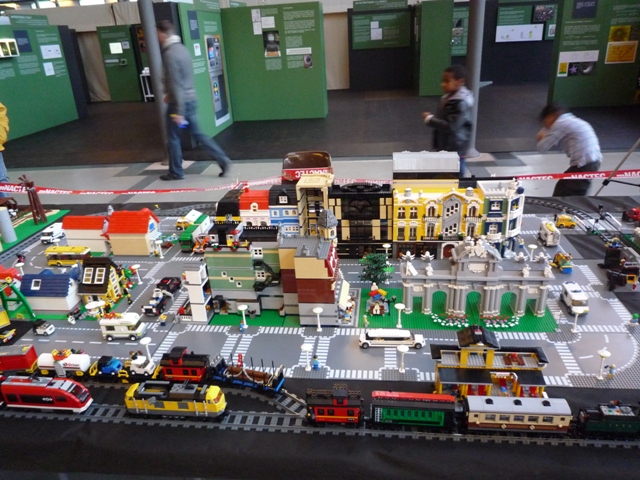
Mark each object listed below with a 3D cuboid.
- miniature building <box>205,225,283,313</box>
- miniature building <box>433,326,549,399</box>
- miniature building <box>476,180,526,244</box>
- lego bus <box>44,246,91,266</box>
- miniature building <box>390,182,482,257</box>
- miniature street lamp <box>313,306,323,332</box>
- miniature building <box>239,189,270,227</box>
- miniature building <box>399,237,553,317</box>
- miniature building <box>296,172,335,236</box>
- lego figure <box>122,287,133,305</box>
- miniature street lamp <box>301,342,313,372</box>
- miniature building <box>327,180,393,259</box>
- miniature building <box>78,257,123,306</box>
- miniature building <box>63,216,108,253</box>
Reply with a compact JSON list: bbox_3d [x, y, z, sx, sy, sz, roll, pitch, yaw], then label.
[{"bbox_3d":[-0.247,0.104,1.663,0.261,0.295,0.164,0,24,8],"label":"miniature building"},{"bbox_3d":[0.423,0.325,1.176,0.262,0.206,0.118,0,24,6],"label":"miniature building"},{"bbox_3d":[0.770,-0.096,1.998,0.187,0.288,0.222,0,24,6],"label":"miniature building"},{"bbox_3d":[-1.127,0.077,2.082,0.190,0.070,0.064,1,24,9],"label":"lego bus"},{"bbox_3d":[0.500,-0.095,1.988,0.368,0.304,0.194,0,24,8],"label":"miniature building"},{"bbox_3d":[-0.002,0.265,1.523,0.033,0.083,0.033,0,24,8],"label":"miniature street lamp"},{"bbox_3d":[-0.268,-0.077,2.075,0.126,0.282,0.145,0,24,6],"label":"miniature building"},{"bbox_3d":[0.523,0.110,1.563,0.488,0.272,0.124,0,24,8],"label":"miniature building"},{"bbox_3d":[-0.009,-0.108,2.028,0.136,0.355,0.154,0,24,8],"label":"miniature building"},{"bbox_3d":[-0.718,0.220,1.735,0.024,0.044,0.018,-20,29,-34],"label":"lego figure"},{"bbox_3d":[-0.035,0.345,1.343,0.033,0.086,0.033,0,24,8],"label":"miniature street lamp"},{"bbox_3d":[0.181,-0.097,2.030,0.256,0.316,0.180,0,24,6],"label":"miniature building"},{"bbox_3d":[-0.844,0.153,1.790,0.109,0.172,0.162,0,24,8],"label":"miniature building"},{"bbox_3d":[-1.122,-0.038,2.252,0.215,0.175,0.092,0,24,8],"label":"miniature building"}]

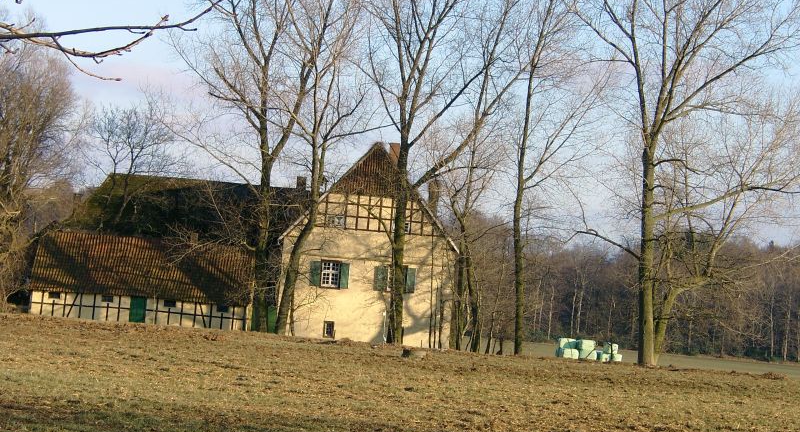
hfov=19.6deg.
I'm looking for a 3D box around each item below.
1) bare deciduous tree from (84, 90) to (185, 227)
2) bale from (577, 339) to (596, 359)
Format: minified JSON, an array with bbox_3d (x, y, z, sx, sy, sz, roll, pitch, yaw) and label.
[{"bbox_3d":[-19.402,-0.976,167.000,6.400,15.800,6.200,4,-3,0],"label":"bare deciduous tree"},{"bbox_3d":[12.589,8.957,156.000,1.280,1.270,1.300,4,-3,0],"label":"bale"}]

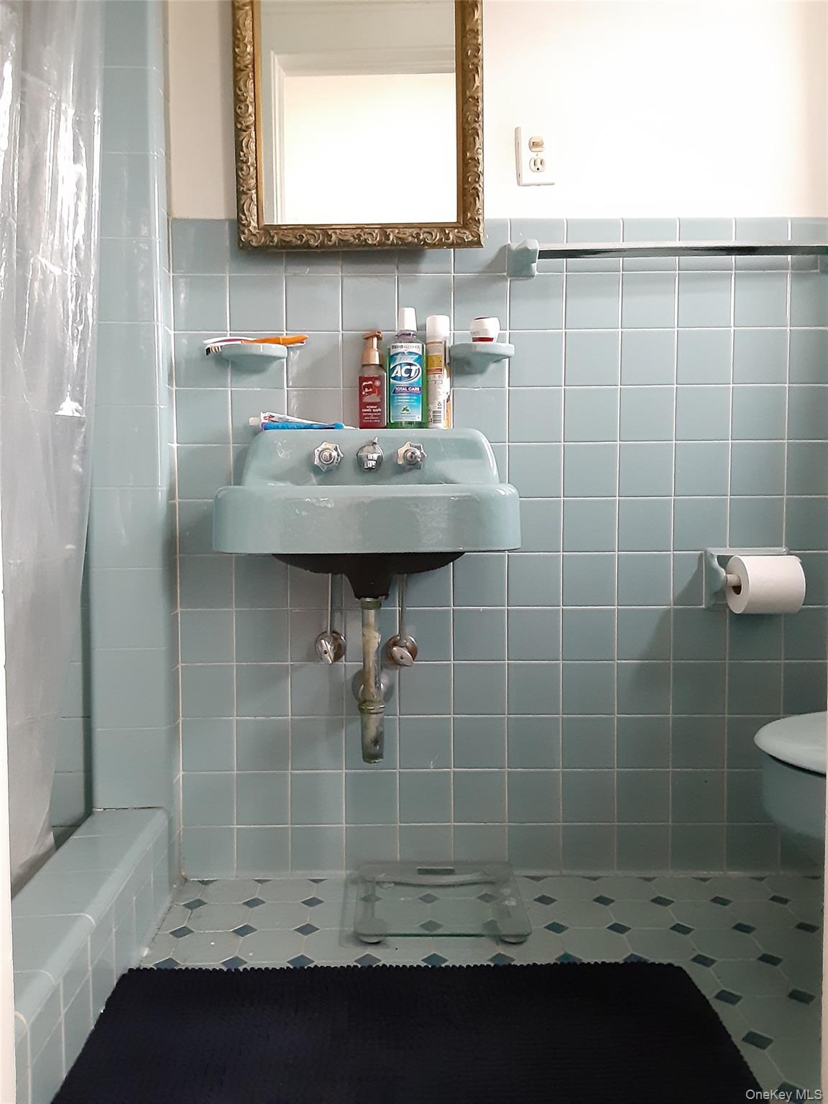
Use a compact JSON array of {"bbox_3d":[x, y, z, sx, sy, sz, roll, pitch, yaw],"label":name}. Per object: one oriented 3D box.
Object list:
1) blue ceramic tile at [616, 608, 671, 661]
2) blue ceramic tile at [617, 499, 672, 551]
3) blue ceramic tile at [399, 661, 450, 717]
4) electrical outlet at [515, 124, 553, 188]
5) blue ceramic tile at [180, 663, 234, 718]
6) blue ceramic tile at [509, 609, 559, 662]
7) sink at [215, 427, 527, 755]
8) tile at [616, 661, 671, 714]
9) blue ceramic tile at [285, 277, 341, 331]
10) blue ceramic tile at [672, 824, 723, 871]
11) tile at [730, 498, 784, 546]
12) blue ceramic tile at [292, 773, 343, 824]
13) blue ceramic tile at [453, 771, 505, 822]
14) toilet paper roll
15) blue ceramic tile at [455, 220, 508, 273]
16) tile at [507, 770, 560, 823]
[{"bbox_3d":[0.463,0.166,1.730,0.108,0.108,0.010,0,3,0],"label":"blue ceramic tile"},{"bbox_3d":[0.460,-0.053,1.720,0.108,0.108,0.009,0,3,0],"label":"blue ceramic tile"},{"bbox_3d":[0.023,0.278,1.745,0.108,0.108,0.009,0,3,0],"label":"blue ceramic tile"},{"bbox_3d":[0.237,-0.770,1.673,0.070,0.114,0.009,-3,3,1],"label":"electrical outlet"},{"bbox_3d":[-0.416,0.279,1.735,0.107,0.107,0.010,0,3,0],"label":"blue ceramic tile"},{"bbox_3d":[0.243,0.167,1.738,0.108,0.108,0.009,0,3,0],"label":"blue ceramic tile"},{"bbox_3d":[-0.072,0.071,1.502,0.487,0.586,0.435,0,3,1],"label":"sink"},{"bbox_3d":[0.464,0.276,1.735,0.108,0.108,0.010,0,3,0],"label":"tile"},{"bbox_3d":[-0.199,-0.488,1.699,0.108,0.108,0.010,0,3,0],"label":"blue ceramic tile"},{"bbox_3d":[0.579,0.604,1.752,0.108,0.098,0.010,0,3,0],"label":"blue ceramic tile"},{"bbox_3d":[0.680,-0.055,1.708,0.108,0.108,0.009,0,3,1],"label":"tile"},{"bbox_3d":[-0.199,0.500,1.752,0.108,0.108,0.010,0,3,0],"label":"blue ceramic tile"},{"bbox_3d":[0.131,0.496,1.751,0.108,0.108,0.010,0,3,0],"label":"blue ceramic tile"},{"bbox_3d":[0.666,0.062,1.630,0.103,0.109,0.109,0,3,0],"label":"toilet paper roll"},{"bbox_3d":[0.133,-0.599,1.691,0.108,0.108,0.010,0,3,0],"label":"blue ceramic tile"},{"bbox_3d":[0.243,0.497,1.751,0.108,0.108,0.009,0,3,0],"label":"tile"}]

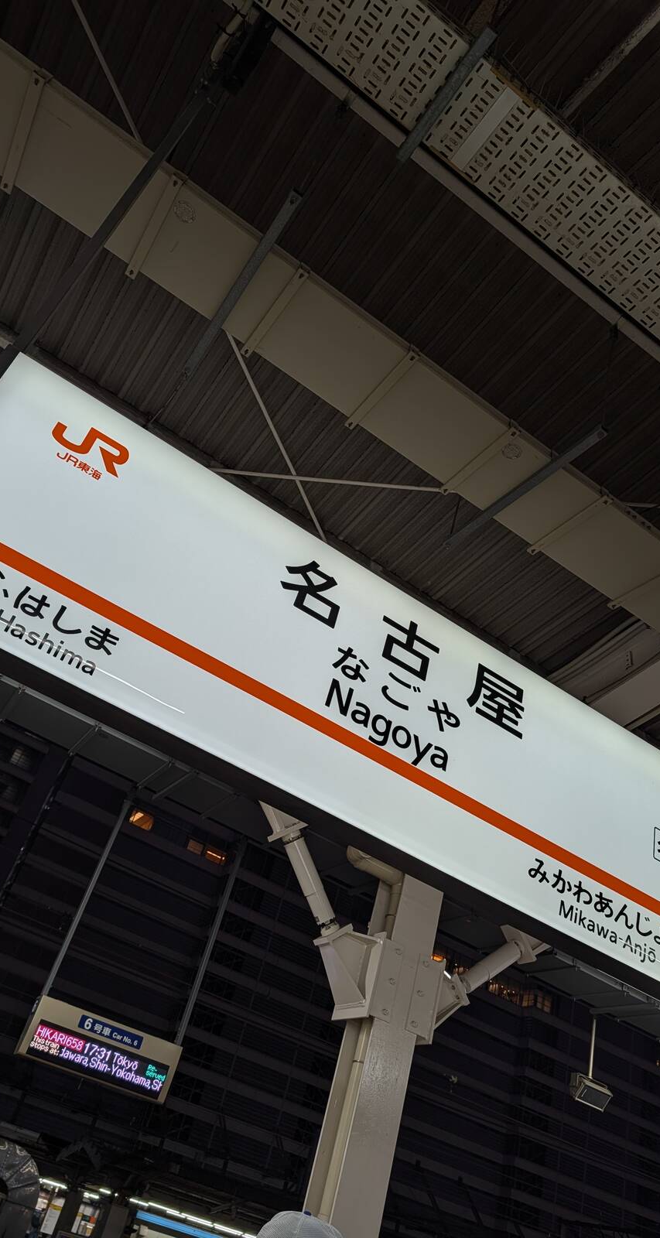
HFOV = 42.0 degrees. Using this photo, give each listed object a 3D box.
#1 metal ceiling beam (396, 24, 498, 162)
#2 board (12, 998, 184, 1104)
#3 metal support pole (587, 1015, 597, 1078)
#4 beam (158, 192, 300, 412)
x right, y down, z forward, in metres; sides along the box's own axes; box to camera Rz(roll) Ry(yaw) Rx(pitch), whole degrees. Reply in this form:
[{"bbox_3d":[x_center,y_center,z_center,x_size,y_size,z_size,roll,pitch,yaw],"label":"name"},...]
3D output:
[{"bbox_3d":[0.370,-1.692,2.783,0.043,0.043,0.484,30,-36,-18],"label":"metal ceiling beam"},{"bbox_3d":[-1.668,3.158,6.285,1.142,0.392,0.160,30,-36,-18],"label":"board"},{"bbox_3d":[2.603,4.238,8.535,0.032,0.595,0.032,30,-36,-18],"label":"metal support pole"},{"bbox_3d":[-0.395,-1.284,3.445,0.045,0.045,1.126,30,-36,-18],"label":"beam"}]

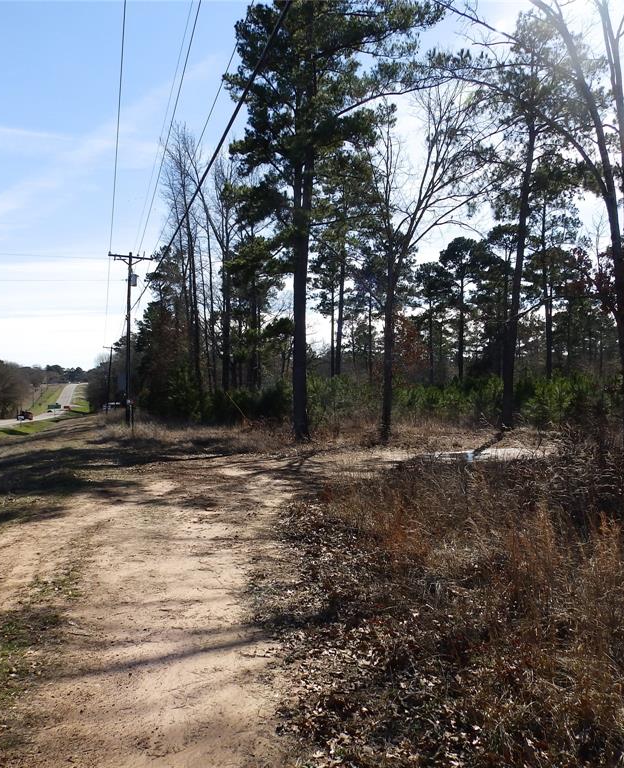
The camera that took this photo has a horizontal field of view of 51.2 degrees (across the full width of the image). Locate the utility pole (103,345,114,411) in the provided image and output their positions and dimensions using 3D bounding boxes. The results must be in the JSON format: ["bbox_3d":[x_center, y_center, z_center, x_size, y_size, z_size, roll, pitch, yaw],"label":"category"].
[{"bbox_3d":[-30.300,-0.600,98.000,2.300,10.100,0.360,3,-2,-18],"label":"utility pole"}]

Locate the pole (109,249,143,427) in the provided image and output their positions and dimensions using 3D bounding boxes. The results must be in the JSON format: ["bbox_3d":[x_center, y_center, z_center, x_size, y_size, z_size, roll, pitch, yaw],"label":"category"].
[{"bbox_3d":[-10.460,-2.500,37.500,2.350,10.200,0.420,1,-2,-18],"label":"pole"}]

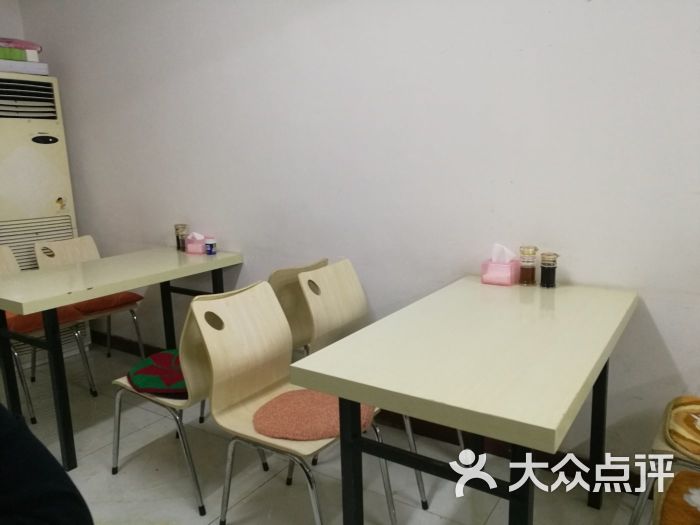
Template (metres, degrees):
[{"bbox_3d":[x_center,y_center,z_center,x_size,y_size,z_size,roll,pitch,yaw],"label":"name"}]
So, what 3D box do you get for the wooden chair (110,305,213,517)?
[{"bbox_3d":[-0.649,0.464,2.145,0.580,0.800,0.385,5,13,33],"label":"wooden chair"}]

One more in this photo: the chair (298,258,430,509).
[{"bbox_3d":[0.134,0.435,2.171,0.580,0.800,0.385,6,13,36],"label":"chair"}]

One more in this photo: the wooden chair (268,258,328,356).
[{"bbox_3d":[-0.410,0.386,2.515,0.580,0.800,0.385,7,14,38],"label":"wooden chair"}]

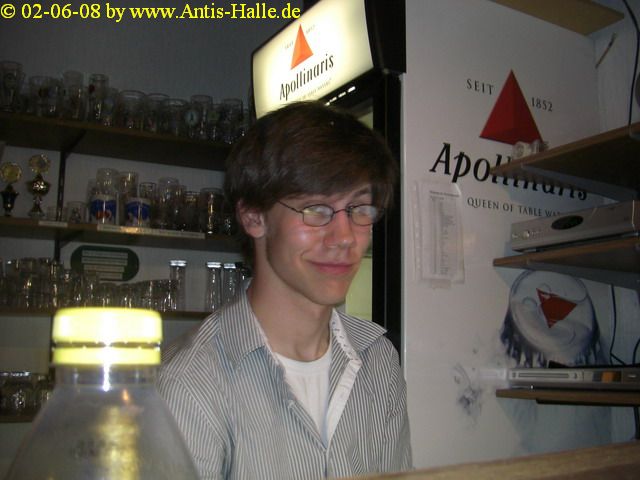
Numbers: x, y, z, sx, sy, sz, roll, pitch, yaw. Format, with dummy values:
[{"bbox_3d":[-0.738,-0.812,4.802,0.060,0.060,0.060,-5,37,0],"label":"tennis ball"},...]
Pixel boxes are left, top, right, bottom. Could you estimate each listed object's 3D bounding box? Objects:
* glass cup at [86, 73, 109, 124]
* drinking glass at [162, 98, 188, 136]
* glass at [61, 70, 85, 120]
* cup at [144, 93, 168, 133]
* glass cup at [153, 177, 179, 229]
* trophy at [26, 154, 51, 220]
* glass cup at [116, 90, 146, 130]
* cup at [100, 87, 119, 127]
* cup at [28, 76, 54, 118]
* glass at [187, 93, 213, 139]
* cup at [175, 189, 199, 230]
[{"bbox_3d":[-0.669,-0.414,2.108,0.064,0.155,0.064,0,-9,0],"label":"glass cup"},{"bbox_3d":[-0.461,-0.375,2.229,0.081,0.122,0.081,0,-9,0],"label":"drinking glass"},{"bbox_3d":[-0.736,-0.418,2.079,0.064,0.152,0.064,6,-11,-31],"label":"glass"},{"bbox_3d":[-0.516,-0.385,2.209,0.073,0.134,0.073,6,-11,-31],"label":"cup"},{"bbox_3d":[-0.482,-0.106,2.210,0.068,0.174,0.068,6,-11,-31],"label":"glass cup"},{"bbox_3d":[-0.803,-0.146,2.008,0.072,0.185,0.062,6,-11,-31],"label":"trophy"},{"bbox_3d":[-0.581,-0.386,2.157,0.085,0.120,0.085,6,-11,-31],"label":"glass cup"},{"bbox_3d":[-0.638,-0.394,2.124,0.057,0.123,0.057,0,-9,0],"label":"cup"},{"bbox_3d":[-0.807,-0.405,2.022,0.067,0.111,0.067,6,-11,-31],"label":"cup"},{"bbox_3d":[-0.387,-0.383,2.270,0.075,0.150,0.075,0,-9,0],"label":"glass"},{"bbox_3d":[-0.418,-0.082,2.211,0.072,0.132,0.072,0,-9,0],"label":"cup"}]

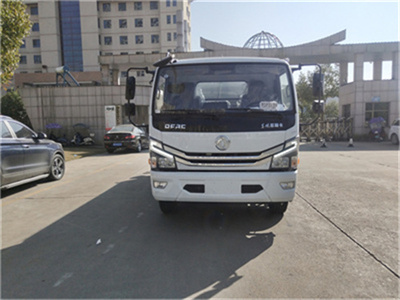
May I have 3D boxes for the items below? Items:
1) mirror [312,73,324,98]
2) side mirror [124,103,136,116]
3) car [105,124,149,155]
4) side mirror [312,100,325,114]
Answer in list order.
[{"bbox_3d":[1.440,-0.786,3.506,0.135,0.290,0.080,-2,5,-11],"label":"mirror"},{"bbox_3d":[-0.895,-0.515,3.705,0.135,0.160,0.080,1,6,22],"label":"side mirror"},{"bbox_3d":[-3.902,-0.815,17.131,1.800,1.490,4.650,0,5,6],"label":"car"},{"bbox_3d":[1.448,-0.523,3.530,0.135,0.155,0.080,-2,5,-11],"label":"side mirror"}]

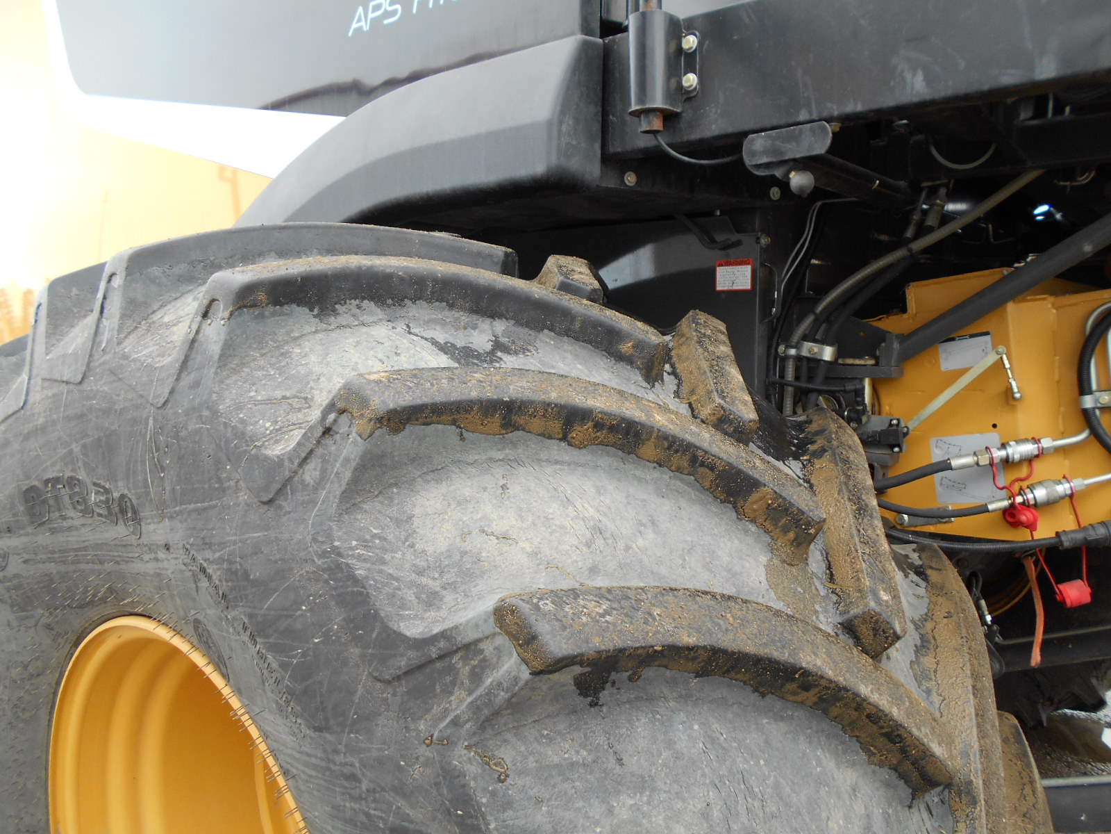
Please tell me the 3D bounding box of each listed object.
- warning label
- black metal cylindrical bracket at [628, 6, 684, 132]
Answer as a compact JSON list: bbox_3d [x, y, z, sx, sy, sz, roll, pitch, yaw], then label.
[{"bbox_3d":[0.378,-0.299,1.765,0.083,0.065,0.003,4,6,38],"label":"warning label"},{"bbox_3d":[0.160,-0.548,1.336,0.080,0.176,0.080,0,5,0],"label":"black metal cylindrical bracket"}]

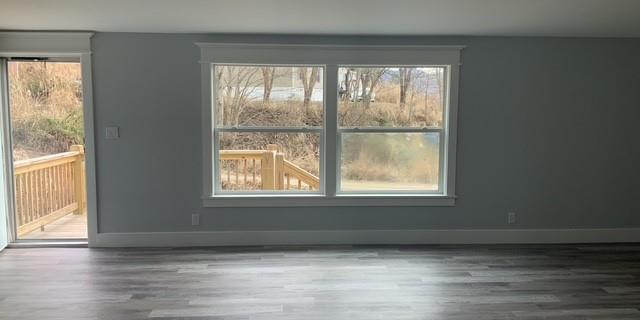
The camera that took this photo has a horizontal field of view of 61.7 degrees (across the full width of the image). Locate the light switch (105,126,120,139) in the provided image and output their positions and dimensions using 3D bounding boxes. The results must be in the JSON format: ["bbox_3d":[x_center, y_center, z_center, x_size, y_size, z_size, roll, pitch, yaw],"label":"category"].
[{"bbox_3d":[-2.128,-0.276,5.493,0.122,0.118,0.014,0,6,-3],"label":"light switch"}]

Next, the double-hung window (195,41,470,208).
[{"bbox_3d":[0.124,-0.347,5.628,2.701,1.676,0.110,0,6,-3],"label":"double-hung window"}]

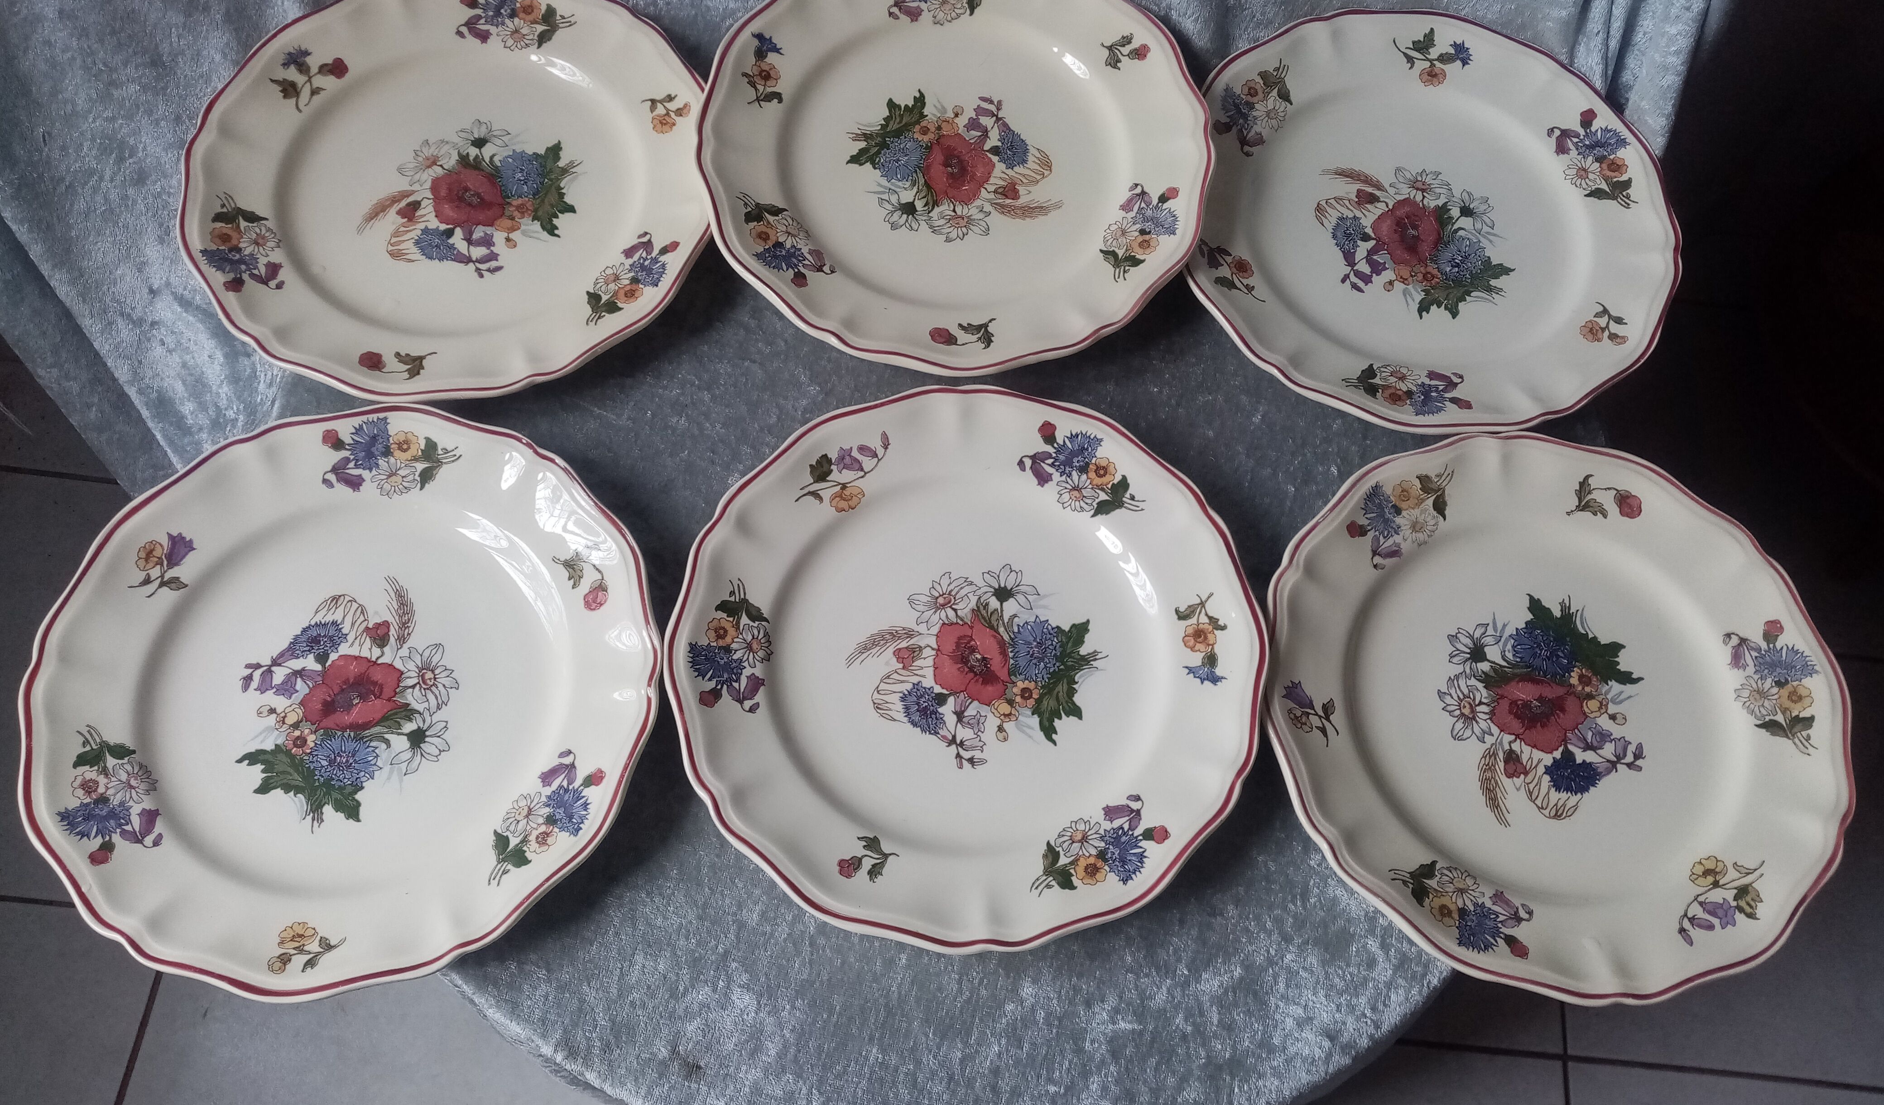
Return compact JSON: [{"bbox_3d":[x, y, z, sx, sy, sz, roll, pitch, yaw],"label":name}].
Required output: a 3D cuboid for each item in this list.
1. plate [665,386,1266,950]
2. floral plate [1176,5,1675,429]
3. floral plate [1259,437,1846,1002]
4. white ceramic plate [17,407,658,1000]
[{"bbox_3d":[0.011,0.042,0.580,0.240,0.025,0.240,1,66,-2],"label":"plate"},{"bbox_3d":[0.224,-0.157,0.669,0.240,0.025,0.240,1,67,-2],"label":"floral plate"},{"bbox_3d":[0.248,0.061,0.583,0.240,0.025,0.240,1,66,-2],"label":"floral plate"},{"bbox_3d":[-0.232,0.052,0.560,0.240,0.025,0.240,1,66,-2],"label":"white ceramic plate"}]

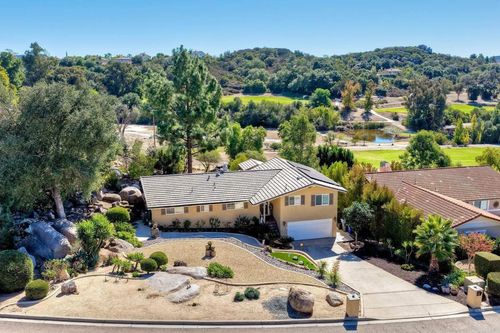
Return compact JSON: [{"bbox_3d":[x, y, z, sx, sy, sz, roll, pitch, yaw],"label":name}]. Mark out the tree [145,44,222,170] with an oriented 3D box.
[{"bbox_3d":[-9.607,-7.335,59.088,10.500,20.950,10.500,-2,12,-9],"label":"tree"}]

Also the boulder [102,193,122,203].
[{"bbox_3d":[-15.200,3.450,42.700,2.000,0.900,1.300,-5,13,-20],"label":"boulder"}]

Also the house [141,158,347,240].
[{"bbox_3d":[-1.764,3.570,46.215,21.200,6.300,15.400,-3,12,-11],"label":"house"}]

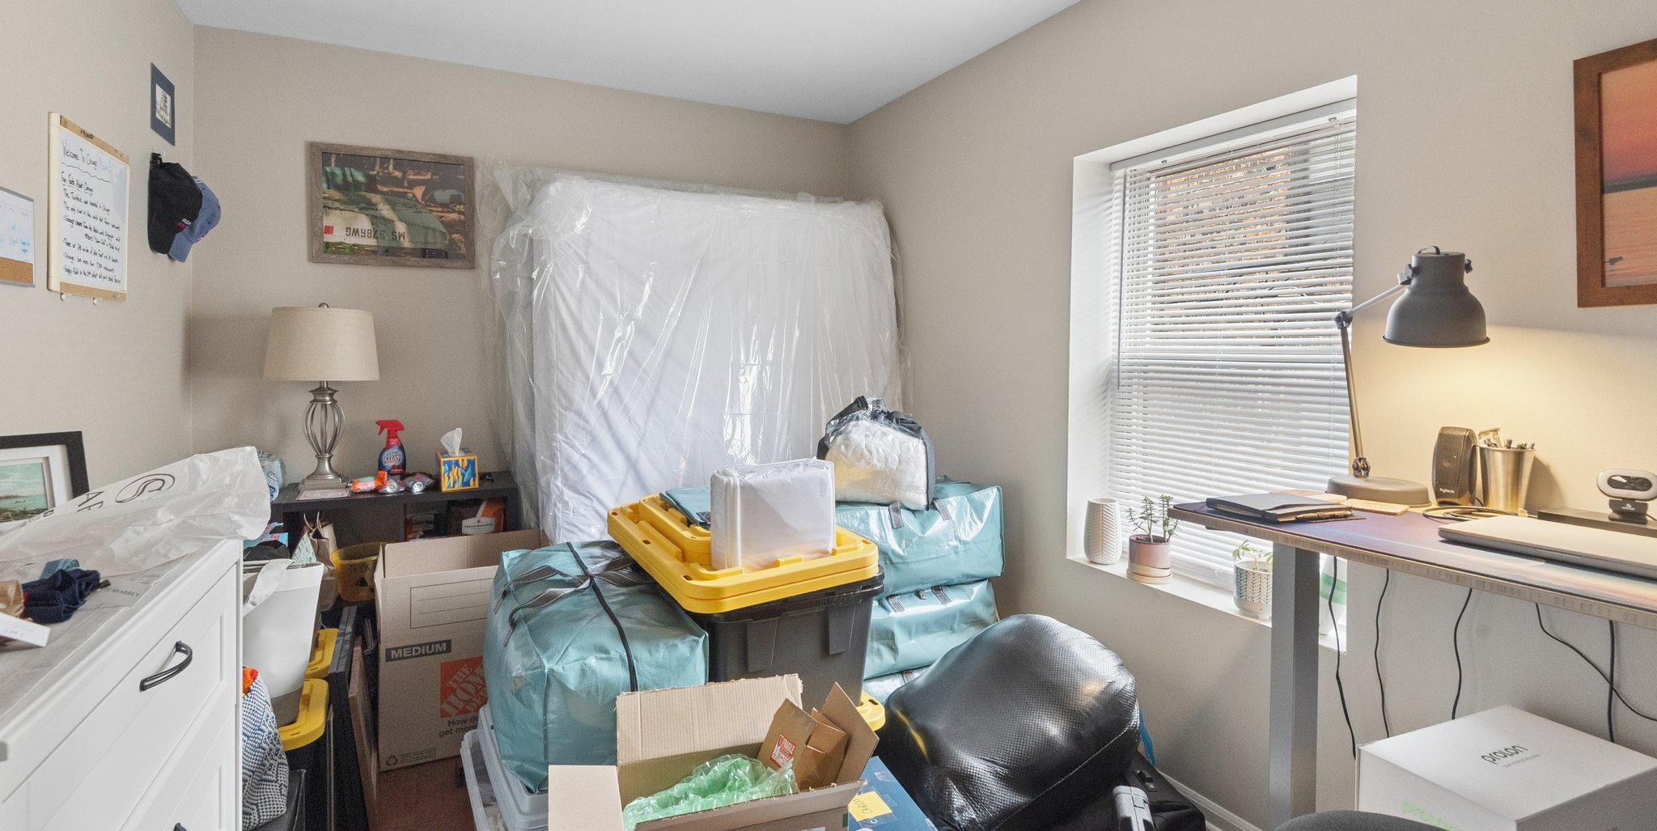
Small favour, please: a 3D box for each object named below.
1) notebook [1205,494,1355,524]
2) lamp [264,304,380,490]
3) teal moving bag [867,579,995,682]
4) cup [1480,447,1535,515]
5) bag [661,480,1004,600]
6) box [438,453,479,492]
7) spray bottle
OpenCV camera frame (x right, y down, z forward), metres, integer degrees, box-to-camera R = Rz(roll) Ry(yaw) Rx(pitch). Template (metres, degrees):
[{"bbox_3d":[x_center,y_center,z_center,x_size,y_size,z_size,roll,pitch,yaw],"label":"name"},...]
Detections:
[{"bbox_3d":[0.807,0.163,1.310,0.180,0.030,0.135,-1,4,-25],"label":"notebook"},{"bbox_3d":[-1.790,-0.073,2.605,0.340,0.640,0.340,-2,4,-26],"label":"lamp"},{"bbox_3d":[0.218,0.693,2.547,0.660,0.265,0.390,-3,5,-33],"label":"teal moving bag"},{"bbox_3d":[1.206,0.113,1.309,0.080,0.117,0.080,-2,4,-28],"label":"cup"},{"bbox_3d":[0.170,0.372,2.420,0.680,0.310,0.390,-2,4,-26],"label":"bag"},{"bbox_3d":[-1.370,0.208,2.746,0.115,0.125,0.115,-2,5,-29],"label":"box"},{"bbox_3d":[-1.662,0.128,2.805,0.105,0.235,0.060,-2,5,-27],"label":"spray bottle"}]

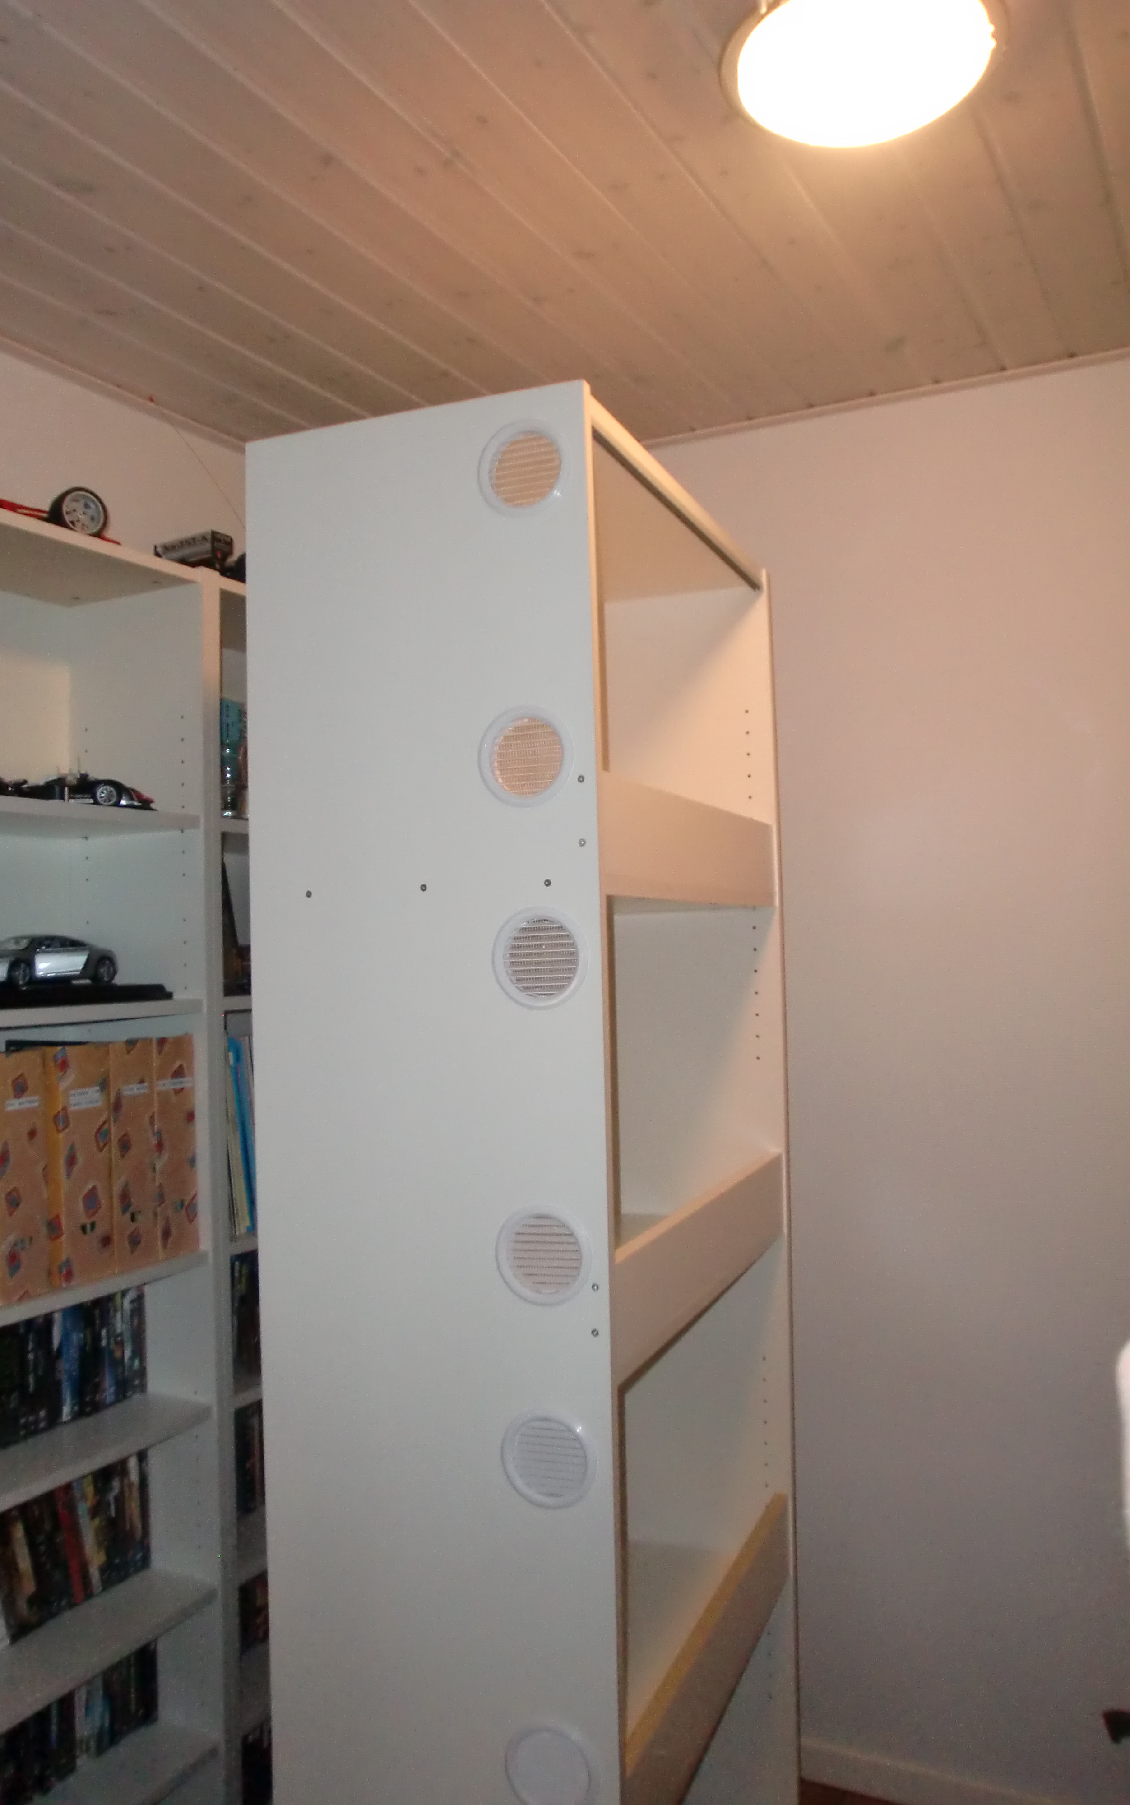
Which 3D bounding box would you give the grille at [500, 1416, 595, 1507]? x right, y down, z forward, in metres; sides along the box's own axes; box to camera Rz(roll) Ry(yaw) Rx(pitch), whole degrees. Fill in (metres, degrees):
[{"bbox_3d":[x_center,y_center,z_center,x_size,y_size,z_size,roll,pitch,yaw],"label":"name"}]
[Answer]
[{"bbox_3d":[-0.015,0.530,1.288,0.095,0.095,0.013,-2,-2,21],"label":"grille"}]

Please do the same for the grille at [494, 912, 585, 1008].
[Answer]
[{"bbox_3d":[-0.023,0.055,1.301,0.095,0.095,0.013,-2,-2,21],"label":"grille"}]

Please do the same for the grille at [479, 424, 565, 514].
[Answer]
[{"bbox_3d":[-0.038,-0.419,1.316,0.095,0.095,0.013,-2,-2,21],"label":"grille"}]

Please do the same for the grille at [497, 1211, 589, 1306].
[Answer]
[{"bbox_3d":[-0.019,0.338,1.294,0.095,0.095,0.013,-2,-2,21],"label":"grille"}]

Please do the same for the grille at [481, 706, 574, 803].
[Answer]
[{"bbox_3d":[-0.037,-0.140,1.310,0.095,0.095,0.013,-2,-2,21],"label":"grille"}]

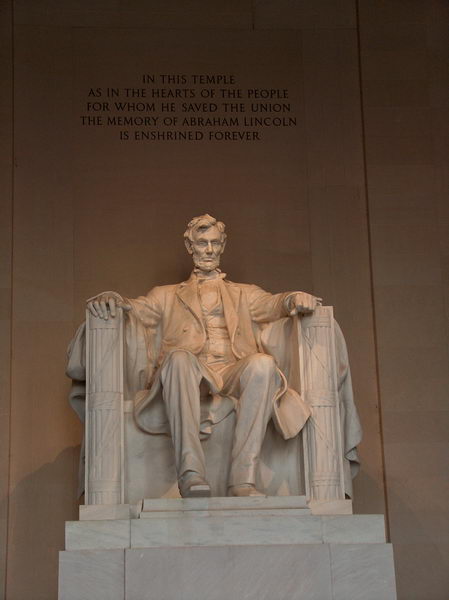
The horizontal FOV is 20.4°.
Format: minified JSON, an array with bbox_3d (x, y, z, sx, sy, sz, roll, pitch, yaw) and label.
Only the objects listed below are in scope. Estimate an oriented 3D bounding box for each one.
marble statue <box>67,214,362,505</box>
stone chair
[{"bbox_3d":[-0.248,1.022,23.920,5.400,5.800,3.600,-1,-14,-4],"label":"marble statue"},{"bbox_3d":[-0.231,2.307,23.907,5.400,3.900,3.600,-1,-14,-4],"label":"stone chair"}]

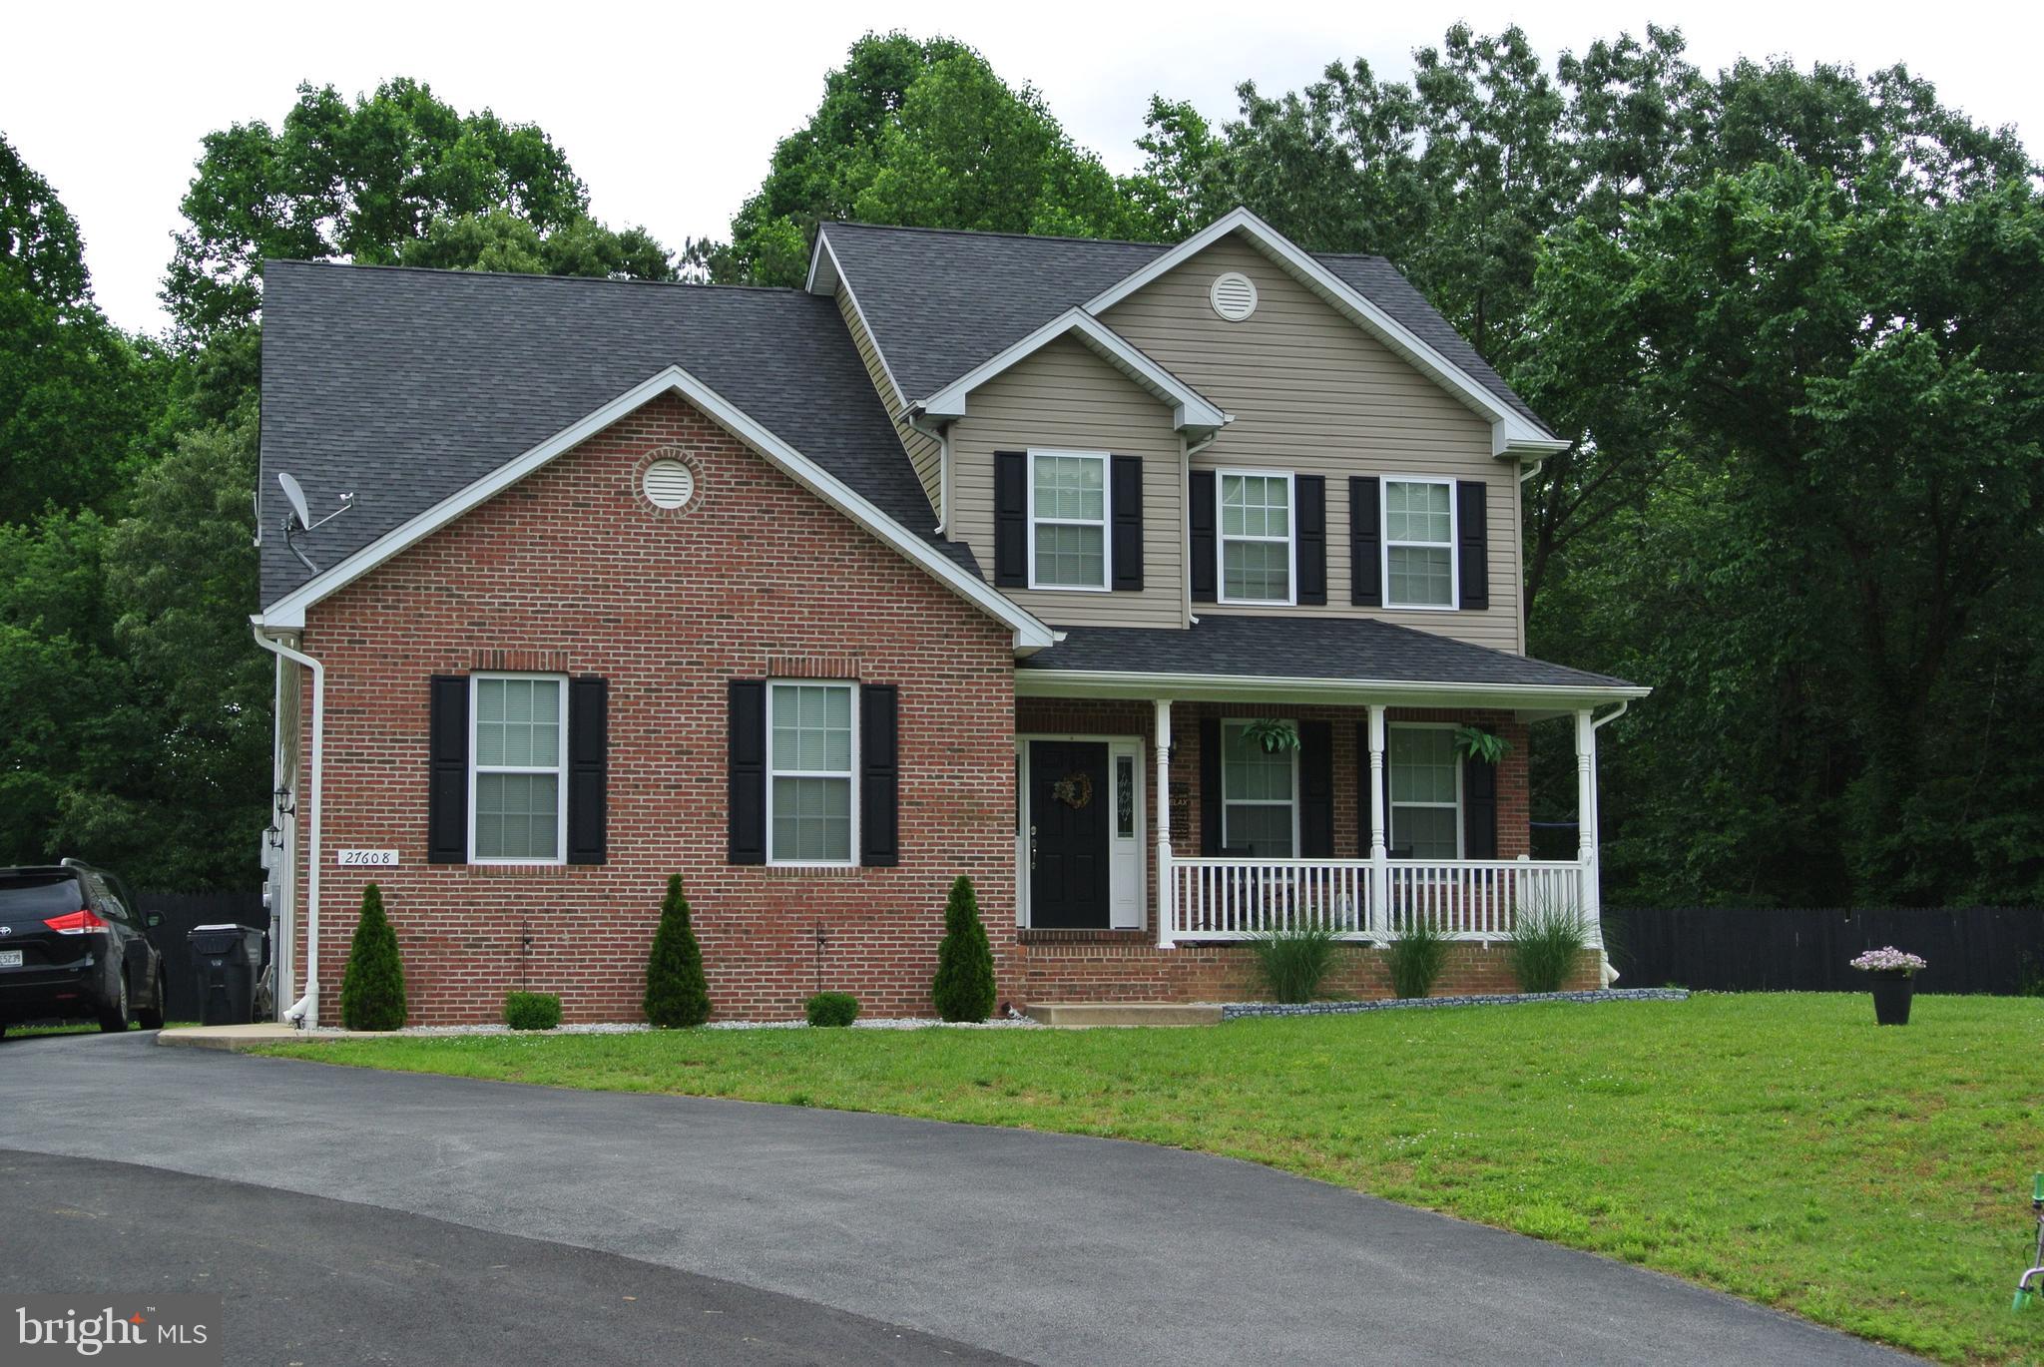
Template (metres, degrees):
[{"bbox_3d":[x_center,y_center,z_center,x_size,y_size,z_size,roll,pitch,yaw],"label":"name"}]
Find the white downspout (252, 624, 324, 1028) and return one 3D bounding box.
[{"bbox_3d":[-6.986,1.344,27.466,0.695,3.837,0.280,1,-6,-15],"label":"white downspout"}]

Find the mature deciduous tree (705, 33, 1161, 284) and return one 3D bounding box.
[{"bbox_3d":[-1.694,-3.253,54.987,9.500,18.760,9.500,1,-6,-15],"label":"mature deciduous tree"}]

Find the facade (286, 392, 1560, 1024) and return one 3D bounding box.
[{"bbox_3d":[-0.480,0.424,30.832,14.039,6.324,2.700,1,-6,-15],"label":"facade"}]

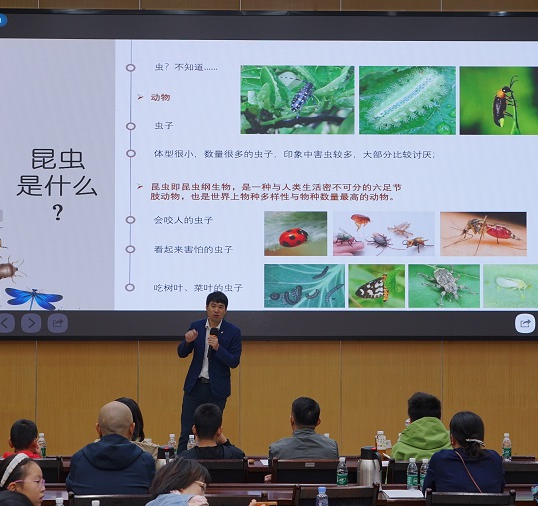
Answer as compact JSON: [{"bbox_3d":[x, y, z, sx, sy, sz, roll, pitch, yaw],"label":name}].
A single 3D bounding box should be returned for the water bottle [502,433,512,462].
[{"bbox_3d":[1.612,1.315,8.420,0.061,0.192,0.061,0,-1,0],"label":"water bottle"}]

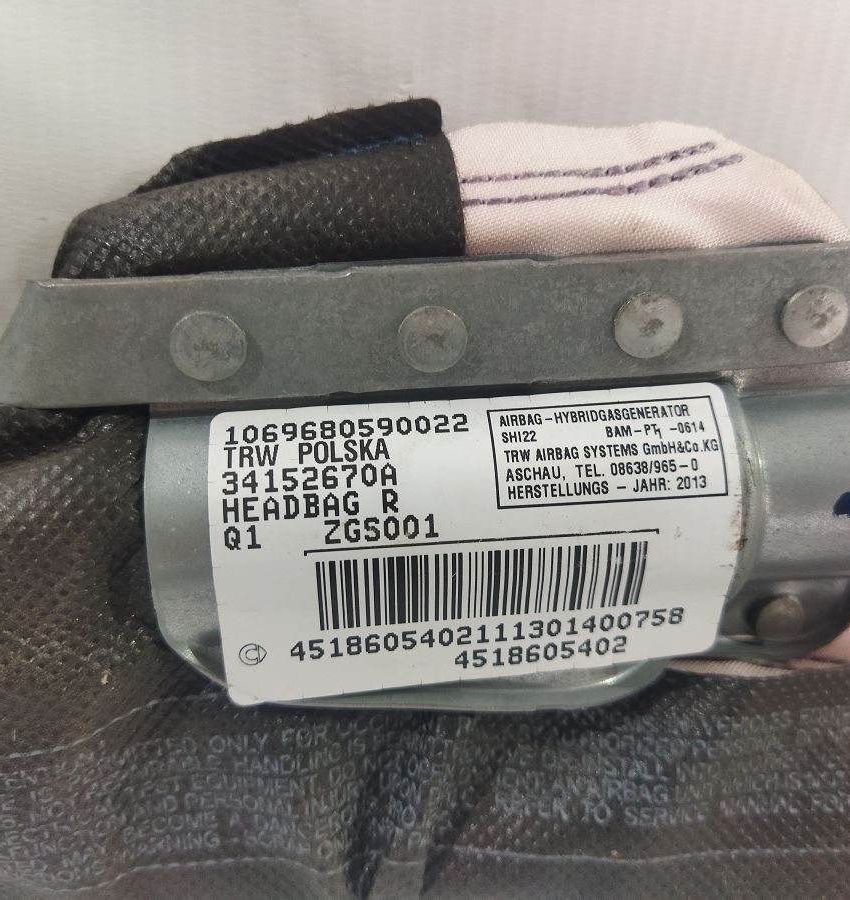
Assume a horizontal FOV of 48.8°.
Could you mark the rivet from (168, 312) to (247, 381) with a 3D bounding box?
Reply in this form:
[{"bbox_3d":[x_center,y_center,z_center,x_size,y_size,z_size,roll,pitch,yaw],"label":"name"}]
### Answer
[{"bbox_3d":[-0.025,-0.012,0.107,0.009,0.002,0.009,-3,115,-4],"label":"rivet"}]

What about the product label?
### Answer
[{"bbox_3d":[0.007,0.012,0.115,0.063,0.010,0.038,-3,100,-5],"label":"product label"}]

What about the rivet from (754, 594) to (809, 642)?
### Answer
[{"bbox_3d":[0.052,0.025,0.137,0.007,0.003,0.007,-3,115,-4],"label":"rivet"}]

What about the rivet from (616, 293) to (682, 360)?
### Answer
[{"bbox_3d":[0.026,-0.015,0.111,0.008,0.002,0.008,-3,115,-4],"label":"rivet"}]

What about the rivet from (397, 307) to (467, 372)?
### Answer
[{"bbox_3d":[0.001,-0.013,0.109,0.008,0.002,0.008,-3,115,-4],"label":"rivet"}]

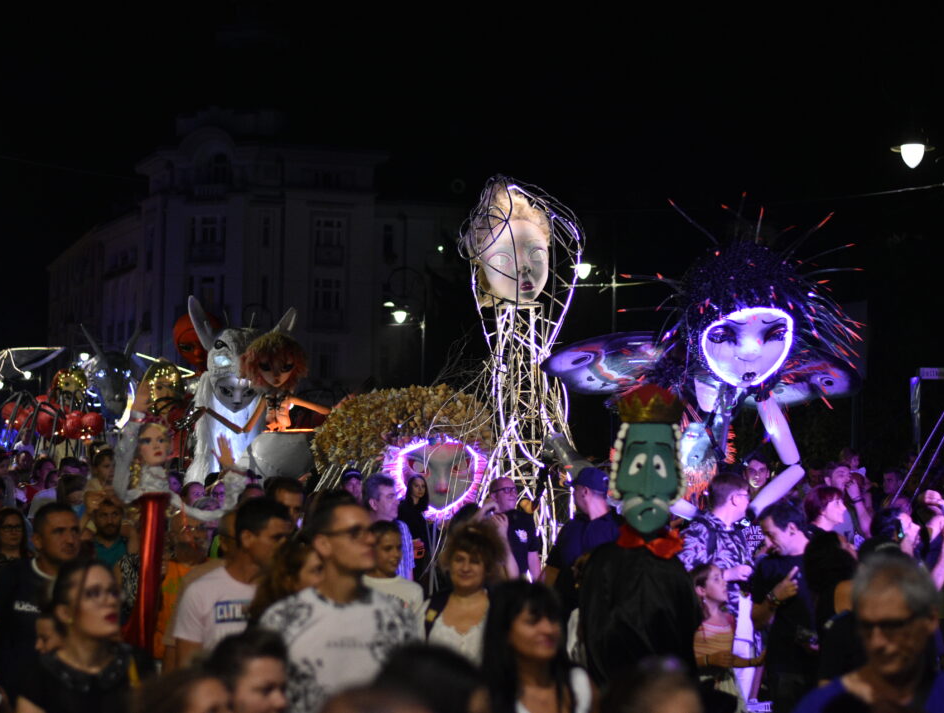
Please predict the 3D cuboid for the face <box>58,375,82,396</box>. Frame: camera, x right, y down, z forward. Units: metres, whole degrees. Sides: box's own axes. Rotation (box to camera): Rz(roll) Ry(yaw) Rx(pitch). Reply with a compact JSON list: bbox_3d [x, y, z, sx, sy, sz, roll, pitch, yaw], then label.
[{"bbox_3d":[-4.510,0.326,25.000,0.292,0.270,0.210,0,-2,-11],"label":"face"}]

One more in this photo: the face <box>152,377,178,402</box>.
[{"bbox_3d":[-3.374,0.363,24.500,0.308,0.308,0.220,0,-2,-7],"label":"face"}]

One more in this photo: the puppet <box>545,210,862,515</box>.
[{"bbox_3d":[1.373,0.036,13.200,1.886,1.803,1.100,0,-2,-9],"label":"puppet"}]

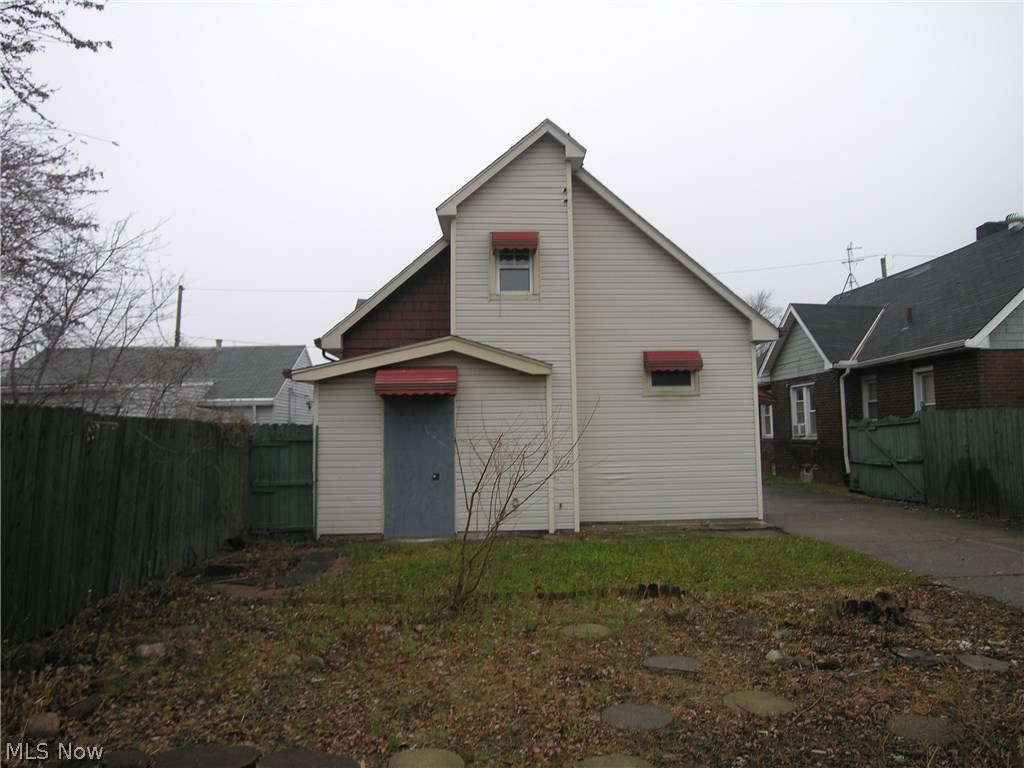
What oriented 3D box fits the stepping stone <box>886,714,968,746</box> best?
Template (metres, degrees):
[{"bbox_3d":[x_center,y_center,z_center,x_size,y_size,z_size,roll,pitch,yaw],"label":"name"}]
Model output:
[{"bbox_3d":[2.098,1.770,3.583,0.400,0.050,0.400,-1,-5,0],"label":"stepping stone"}]

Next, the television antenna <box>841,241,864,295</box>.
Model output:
[{"bbox_3d":[11.620,-3.953,24.300,0.780,1.900,0.800,-1,-5,0],"label":"television antenna"}]

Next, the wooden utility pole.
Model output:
[{"bbox_3d":[-16.859,-0.215,35.608,0.270,9.693,0.270,0,-5,0],"label":"wooden utility pole"}]

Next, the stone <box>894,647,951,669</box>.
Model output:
[{"bbox_3d":[2.754,1.856,4.761,0.360,0.050,0.340,-1,-5,0],"label":"stone"}]

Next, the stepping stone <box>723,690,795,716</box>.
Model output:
[{"bbox_3d":[1.383,1.813,3.980,0.390,0.050,0.390,-1,-5,0],"label":"stepping stone"}]

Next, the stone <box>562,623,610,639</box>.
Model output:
[{"bbox_3d":[0.583,1.952,5.547,0.385,0.050,0.385,-1,-5,0],"label":"stone"}]

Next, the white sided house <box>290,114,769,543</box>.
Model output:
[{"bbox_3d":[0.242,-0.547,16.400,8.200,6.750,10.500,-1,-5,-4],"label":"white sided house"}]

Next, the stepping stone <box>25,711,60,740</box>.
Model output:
[{"bbox_3d":[-2.460,1.787,3.720,0.170,0.090,0.130,-1,-5,0],"label":"stepping stone"}]

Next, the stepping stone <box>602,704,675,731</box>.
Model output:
[{"bbox_3d":[0.670,1.811,3.819,0.385,0.050,0.385,-1,-5,0],"label":"stepping stone"}]

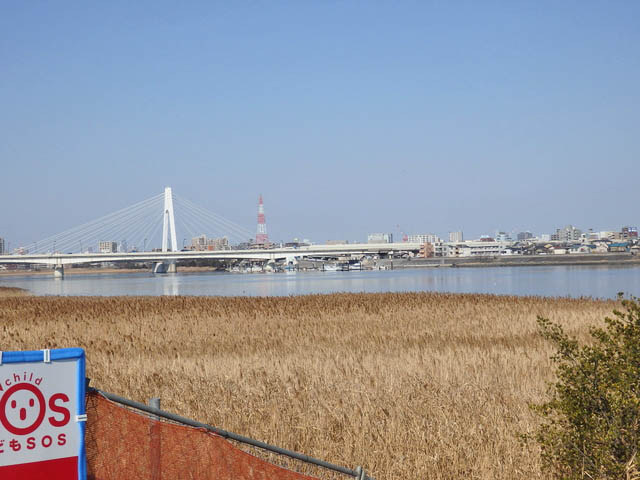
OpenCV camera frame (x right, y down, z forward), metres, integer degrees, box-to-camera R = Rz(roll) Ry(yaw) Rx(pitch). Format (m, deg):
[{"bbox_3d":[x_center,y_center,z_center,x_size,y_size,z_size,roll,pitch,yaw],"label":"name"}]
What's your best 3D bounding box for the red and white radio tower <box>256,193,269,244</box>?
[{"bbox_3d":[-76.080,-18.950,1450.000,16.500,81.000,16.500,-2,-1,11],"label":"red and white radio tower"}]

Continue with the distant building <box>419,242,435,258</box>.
[{"bbox_3d":[71.660,7.720,745.000,7.000,12.200,8.000,-2,-1,30],"label":"distant building"}]

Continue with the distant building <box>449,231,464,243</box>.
[{"bbox_3d":[209.190,6.440,1700.000,20.500,36.000,15.000,-1,-1,7],"label":"distant building"}]

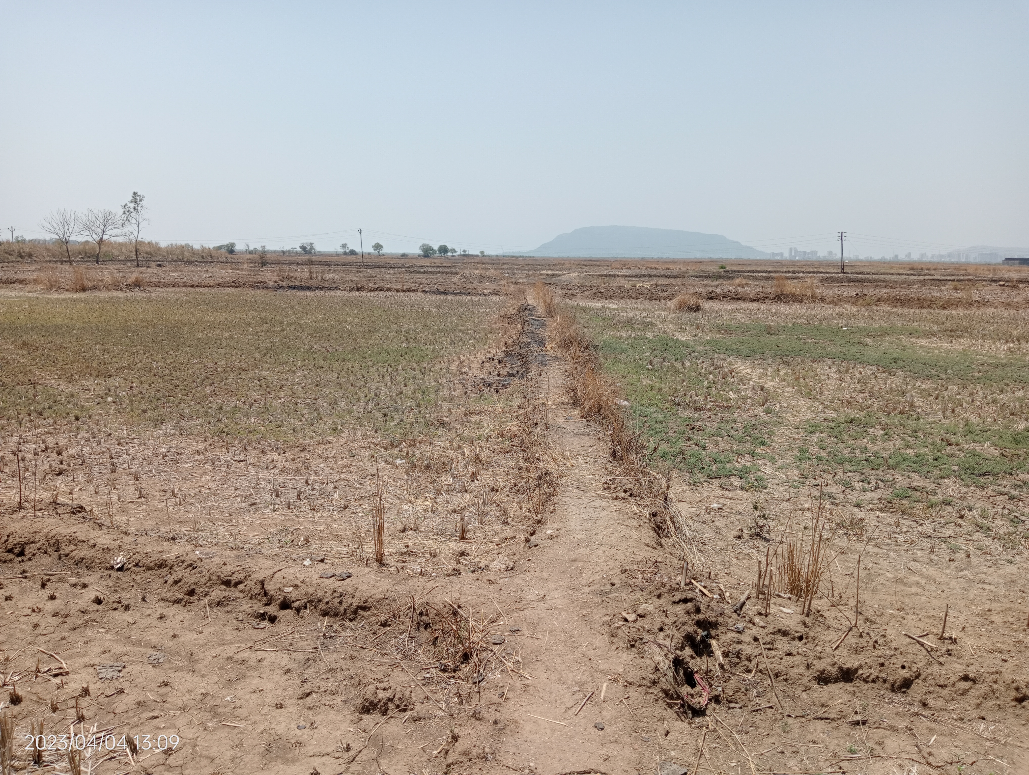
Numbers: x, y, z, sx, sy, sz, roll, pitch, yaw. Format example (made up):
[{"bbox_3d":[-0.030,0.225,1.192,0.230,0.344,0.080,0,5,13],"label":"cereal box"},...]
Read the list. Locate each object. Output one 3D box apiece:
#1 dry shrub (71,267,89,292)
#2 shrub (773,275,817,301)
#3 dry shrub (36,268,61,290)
[{"bbox_3d":[-17.472,-4.340,33.425,0.659,0.980,0.650,-4,10,-27],"label":"dry shrub"},{"bbox_3d":[11.699,-4.175,34.708,1.781,1.011,1.100,4,9,18],"label":"shrub"},{"bbox_3d":[-19.053,-4.432,34.005,0.889,0.897,0.800,-4,10,-29],"label":"dry shrub"}]

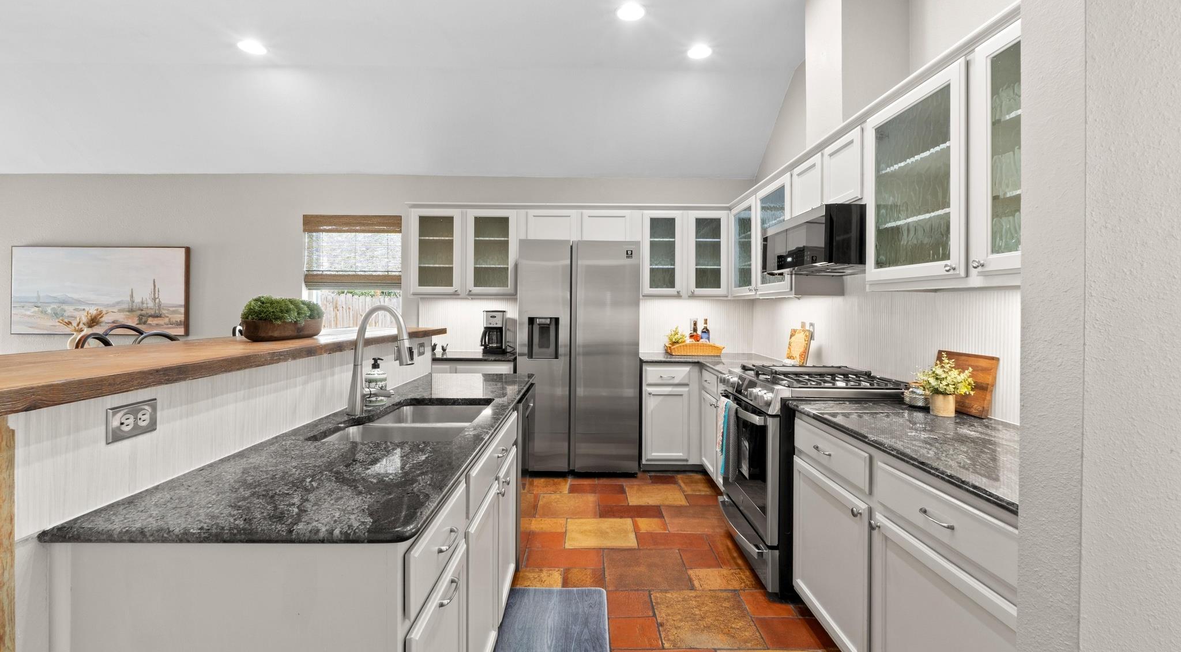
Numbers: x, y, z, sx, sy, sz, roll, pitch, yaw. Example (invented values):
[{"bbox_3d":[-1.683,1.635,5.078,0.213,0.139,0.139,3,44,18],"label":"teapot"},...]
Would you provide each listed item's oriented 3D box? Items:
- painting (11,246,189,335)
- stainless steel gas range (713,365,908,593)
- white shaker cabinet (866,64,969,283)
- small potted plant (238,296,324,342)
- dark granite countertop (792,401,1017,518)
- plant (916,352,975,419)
[{"bbox_3d":[-4.290,-0.306,4.314,1.493,0.758,0.045,0,2,-1],"label":"painting"},{"bbox_3d":[1.131,0.730,2.551,0.734,0.956,0.764,0,2,0],"label":"stainless steel gas range"},{"bbox_3d":[1.371,-0.527,1.883,0.304,0.712,0.568,0,2,0],"label":"white shaker cabinet"},{"bbox_3d":[-1.290,-0.039,2.058,0.176,0.180,0.397,1,2,9],"label":"small potted plant"},{"bbox_3d":[1.209,0.372,1.597,0.639,0.030,1.180,0,2,-1],"label":"dark granite countertop"},{"bbox_3d":[1.360,0.221,1.897,0.201,0.247,0.196,0,2,0],"label":"plant"}]

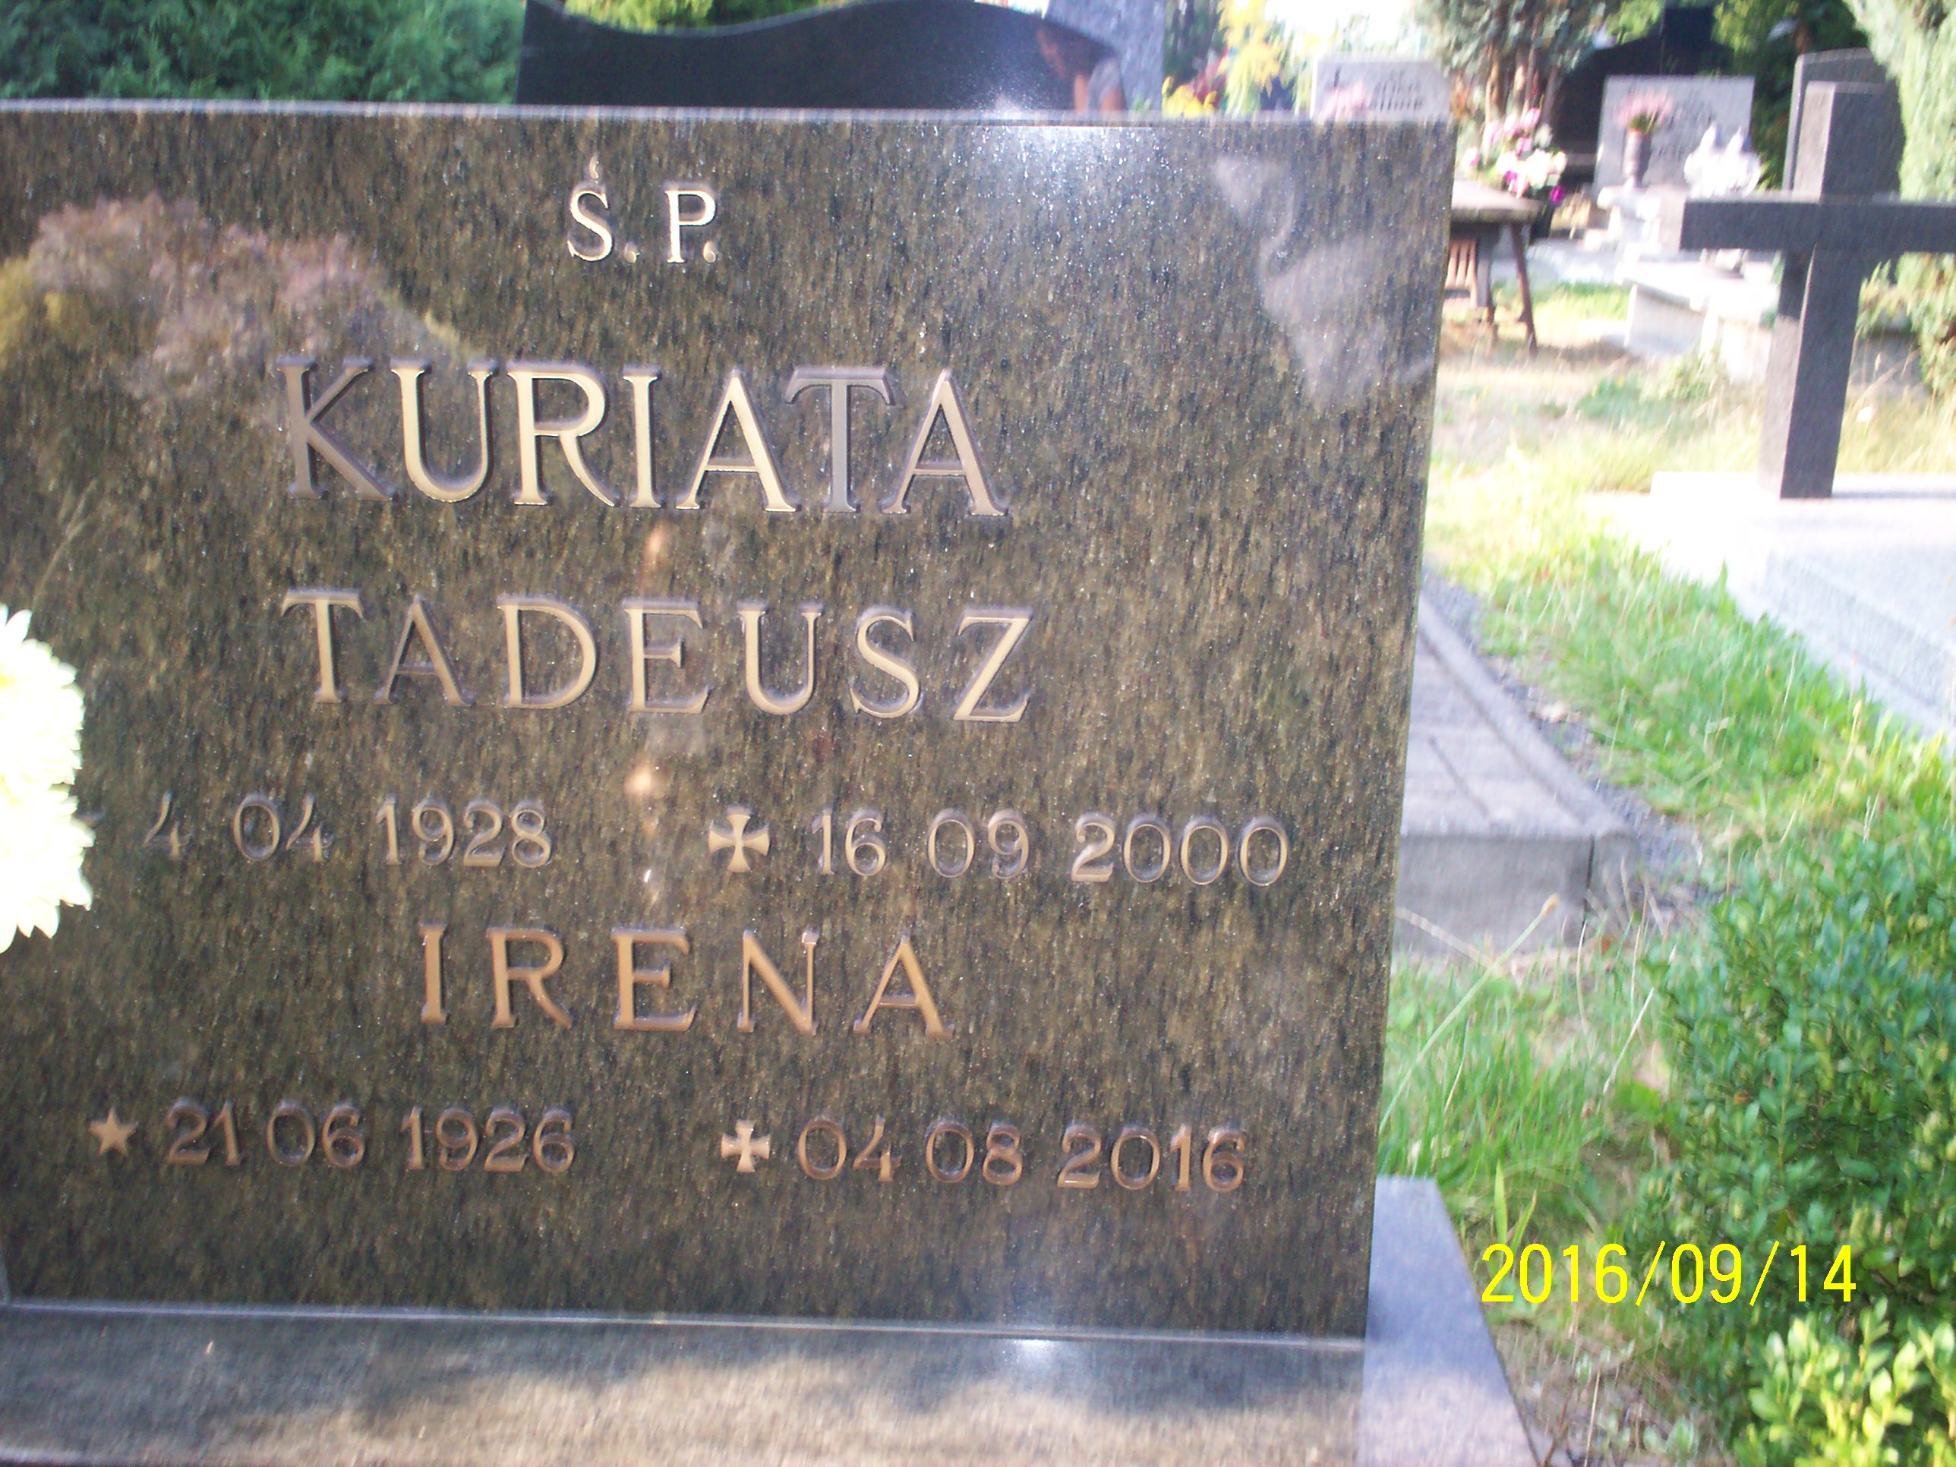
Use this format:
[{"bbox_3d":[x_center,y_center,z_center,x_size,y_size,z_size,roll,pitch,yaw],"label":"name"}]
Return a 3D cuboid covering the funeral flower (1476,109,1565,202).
[{"bbox_3d":[2.190,-2.319,8.200,0.370,0.370,0.320,5,19,14],"label":"funeral flower"}]

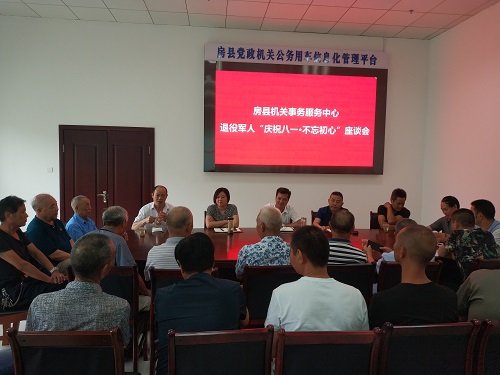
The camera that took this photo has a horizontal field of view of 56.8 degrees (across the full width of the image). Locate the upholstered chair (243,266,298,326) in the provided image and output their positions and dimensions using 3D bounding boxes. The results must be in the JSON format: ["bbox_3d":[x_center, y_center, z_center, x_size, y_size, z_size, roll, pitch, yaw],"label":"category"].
[{"bbox_3d":[0.160,0.991,3.430,0.460,0.930,0.560,1,3,-5],"label":"upholstered chair"}]

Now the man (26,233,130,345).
[{"bbox_3d":[-0.755,0.846,2.270,0.520,1.290,0.780,2,3,3],"label":"man"}]

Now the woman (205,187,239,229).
[{"bbox_3d":[-0.370,0.653,5.944,0.460,1.306,0.740,1,2,-8],"label":"woman"}]

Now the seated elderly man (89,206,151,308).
[{"bbox_3d":[-0.960,0.789,3.420,0.500,1.280,0.800,2,3,20],"label":"seated elderly man"}]

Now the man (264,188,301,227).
[{"bbox_3d":[0.440,0.656,6.034,0.520,1.328,0.760,1,2,-6],"label":"man"}]

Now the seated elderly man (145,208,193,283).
[{"bbox_3d":[-0.521,0.760,3.424,0.520,1.262,0.780,1,2,-2],"label":"seated elderly man"}]

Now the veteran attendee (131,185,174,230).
[{"bbox_3d":[-1.200,0.651,5.900,0.540,1.300,0.760,1,3,-10],"label":"veteran attendee"}]

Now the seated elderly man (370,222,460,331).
[{"bbox_3d":[0.735,0.863,2.470,0.500,1.310,0.780,1,3,-8],"label":"seated elderly man"}]

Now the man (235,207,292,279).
[{"bbox_3d":[0.069,0.767,3.490,0.520,1.268,0.780,1,2,-10],"label":"man"}]

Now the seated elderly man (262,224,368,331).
[{"bbox_3d":[0.270,0.856,2.370,0.540,1.310,0.780,1,3,-7],"label":"seated elderly man"}]

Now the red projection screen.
[{"bbox_3d":[0.805,-1.178,8.050,3.192,1.861,0.120,1,2,-6],"label":"red projection screen"}]

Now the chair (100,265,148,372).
[{"bbox_3d":[-0.946,0.939,3.152,0.460,0.906,0.550,1,2,-3],"label":"chair"}]

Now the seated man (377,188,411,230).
[{"bbox_3d":[1.920,0.713,6.200,0.530,1.300,0.760,1,3,-8],"label":"seated man"}]

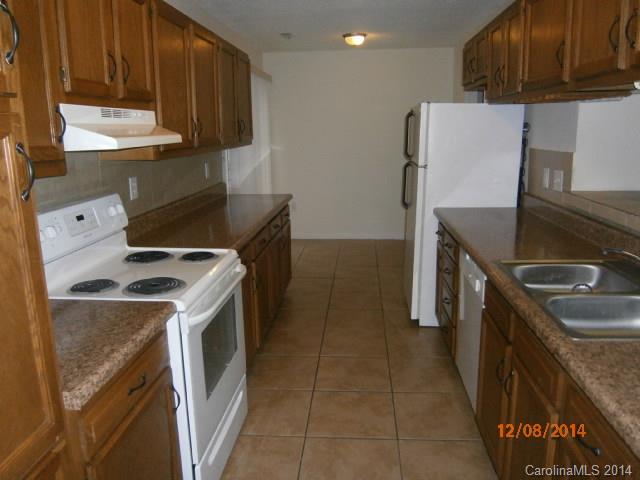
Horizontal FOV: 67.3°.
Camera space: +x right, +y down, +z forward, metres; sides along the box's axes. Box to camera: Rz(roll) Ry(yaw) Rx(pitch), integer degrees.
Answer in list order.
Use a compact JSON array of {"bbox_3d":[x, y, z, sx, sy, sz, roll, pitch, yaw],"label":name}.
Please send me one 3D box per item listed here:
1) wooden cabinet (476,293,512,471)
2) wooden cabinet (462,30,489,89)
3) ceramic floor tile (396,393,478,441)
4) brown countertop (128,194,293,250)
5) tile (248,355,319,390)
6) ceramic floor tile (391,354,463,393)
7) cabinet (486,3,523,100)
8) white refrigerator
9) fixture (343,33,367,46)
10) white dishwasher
[{"bbox_3d":[1.015,0.567,1.987,0.580,0.770,0.450,0,13,5],"label":"wooden cabinet"},{"bbox_3d":[1.352,-1.354,3.632,0.340,0.380,0.830,1,13,5],"label":"wooden cabinet"},{"bbox_3d":[0.632,0.937,2.567,0.453,0.012,0.445,0,13,5],"label":"ceramic floor tile"},{"bbox_3d":[-0.647,-0.162,3.417,0.635,0.040,1.965,1,13,5],"label":"brown countertop"},{"bbox_3d":[-0.247,0.845,3.079,0.453,0.012,0.445,0,13,5],"label":"tile"},{"bbox_3d":[0.669,0.838,3.000,0.453,0.012,0.445,0,13,5],"label":"ceramic floor tile"},{"bbox_3d":[1.244,-1.090,2.831,0.320,0.490,0.750,0,13,5],"label":"cabinet"},{"bbox_3d":[1.091,-0.222,3.909,0.735,1.675,0.740,1,13,5],"label":"white refrigerator"},{"bbox_3d":[0.375,-2.161,5.188,0.255,0.105,0.255,0,13,5],"label":"fixture"},{"bbox_3d":[1.079,0.489,2.544,0.590,0.810,0.595,1,13,5],"label":"white dishwasher"}]

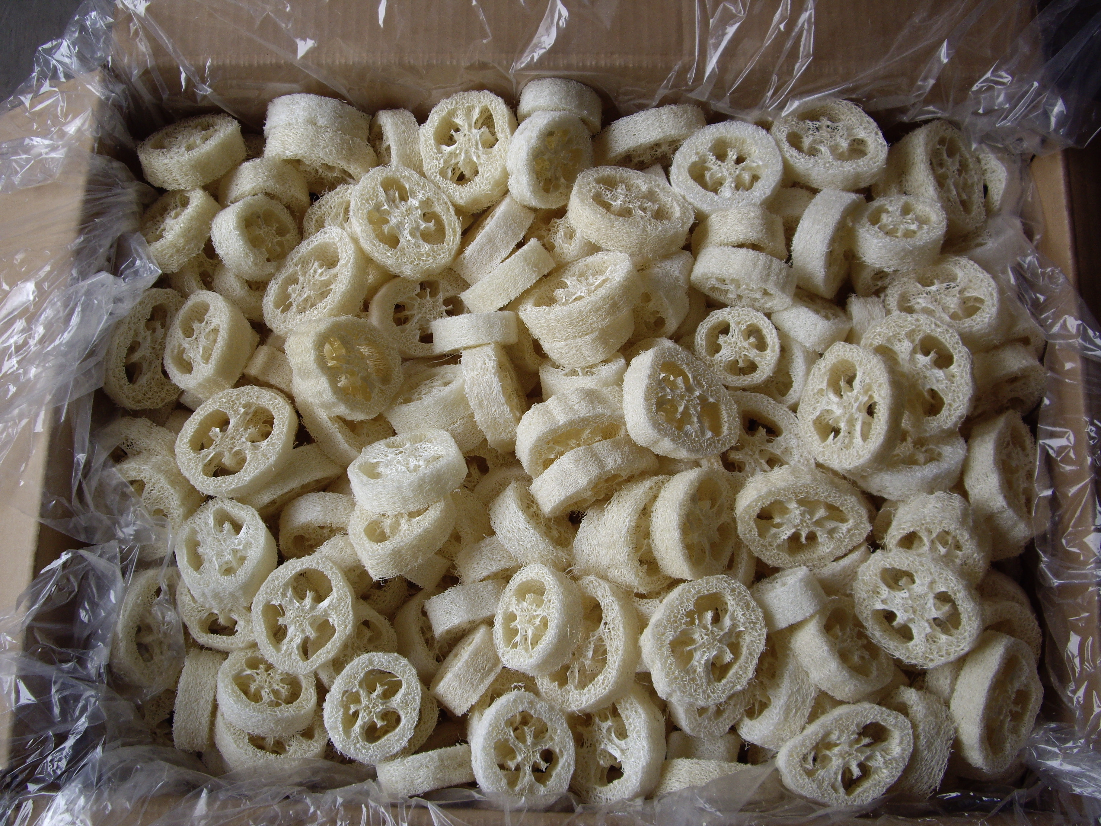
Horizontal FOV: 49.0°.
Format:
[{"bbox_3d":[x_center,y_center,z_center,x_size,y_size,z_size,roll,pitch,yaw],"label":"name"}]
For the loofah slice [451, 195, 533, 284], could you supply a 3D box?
[{"bbox_3d":[-0.033,-0.100,0.705,0.021,0.050,0.053,38,95,-17],"label":"loofah slice"}]

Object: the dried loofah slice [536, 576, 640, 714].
[{"bbox_3d":[0.021,0.130,0.675,0.055,0.021,0.075,6,78,26],"label":"dried loofah slice"}]

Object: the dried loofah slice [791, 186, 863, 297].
[{"bbox_3d":[0.168,-0.102,0.730,0.022,0.061,0.063,24,103,28],"label":"dried loofah slice"}]

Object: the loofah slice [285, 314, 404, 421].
[{"bbox_3d":[-0.117,-0.026,0.687,0.024,0.064,0.061,2,93,39],"label":"loofah slice"}]

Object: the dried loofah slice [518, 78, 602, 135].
[{"bbox_3d":[0.006,-0.178,0.720,0.050,0.049,0.021,3,71,0],"label":"dried loofah slice"}]

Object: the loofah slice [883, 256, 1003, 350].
[{"bbox_3d":[0.234,-0.065,0.718,0.069,0.018,0.066,-1,46,18],"label":"loofah slice"}]

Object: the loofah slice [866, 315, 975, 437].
[{"bbox_3d":[0.212,-0.022,0.696,0.063,0.022,0.071,-11,83,26],"label":"loofah slice"}]

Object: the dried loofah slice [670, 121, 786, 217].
[{"bbox_3d":[0.106,-0.146,0.729,0.066,0.018,0.063,2,68,8],"label":"dried loofah slice"}]

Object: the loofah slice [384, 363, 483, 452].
[{"bbox_3d":[-0.068,-0.002,0.723,0.061,0.059,0.031,-23,109,-5],"label":"loofah slice"}]

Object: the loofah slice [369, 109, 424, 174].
[{"bbox_3d":[-0.097,-0.158,0.752,0.020,0.059,0.061,-16,104,-24],"label":"loofah slice"}]

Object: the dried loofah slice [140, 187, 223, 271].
[{"bbox_3d":[-0.230,-0.114,0.749,0.051,0.020,0.053,-11,47,32],"label":"dried loofah slice"}]

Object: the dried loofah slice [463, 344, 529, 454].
[{"bbox_3d":[-0.033,-0.009,0.735,0.020,0.061,0.064,-17,92,14],"label":"dried loofah slice"}]

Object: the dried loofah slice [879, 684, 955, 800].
[{"bbox_3d":[0.193,0.181,0.664,0.022,0.064,0.064,14,77,-17],"label":"dried loofah slice"}]

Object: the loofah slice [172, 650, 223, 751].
[{"bbox_3d":[-0.200,0.163,0.683,0.021,0.058,0.058,9,75,-9],"label":"loofah slice"}]

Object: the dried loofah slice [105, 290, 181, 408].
[{"bbox_3d":[-0.238,-0.036,0.714,0.048,0.022,0.073,20,83,-38],"label":"dried loofah slice"}]

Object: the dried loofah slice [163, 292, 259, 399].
[{"bbox_3d":[-0.192,-0.039,0.685,0.050,0.021,0.057,20,87,27],"label":"dried loofah slice"}]

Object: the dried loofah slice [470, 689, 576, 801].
[{"bbox_3d":[-0.015,0.177,0.645,0.055,0.022,0.061,4,74,-17],"label":"dried loofah slice"}]

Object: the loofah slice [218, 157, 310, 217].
[{"bbox_3d":[-0.170,-0.127,0.720,0.053,0.051,0.021,3,65,-14],"label":"loofah slice"}]

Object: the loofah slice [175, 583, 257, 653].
[{"bbox_3d":[-0.184,0.107,0.693,0.055,0.021,0.059,0,81,1],"label":"loofah slice"}]

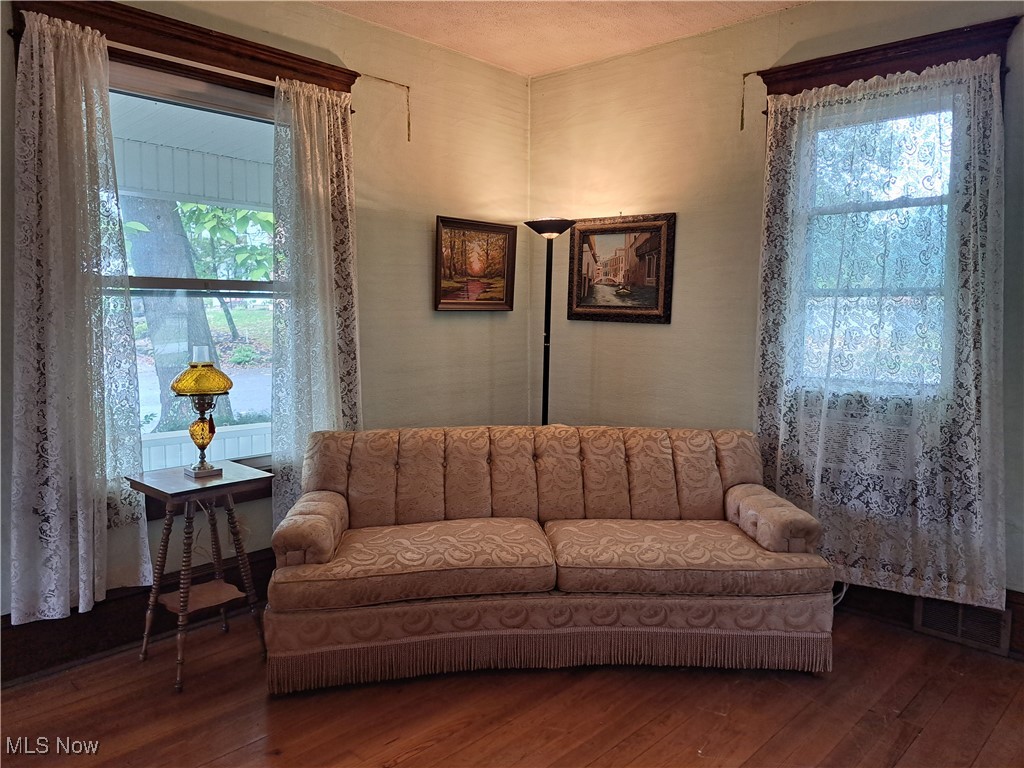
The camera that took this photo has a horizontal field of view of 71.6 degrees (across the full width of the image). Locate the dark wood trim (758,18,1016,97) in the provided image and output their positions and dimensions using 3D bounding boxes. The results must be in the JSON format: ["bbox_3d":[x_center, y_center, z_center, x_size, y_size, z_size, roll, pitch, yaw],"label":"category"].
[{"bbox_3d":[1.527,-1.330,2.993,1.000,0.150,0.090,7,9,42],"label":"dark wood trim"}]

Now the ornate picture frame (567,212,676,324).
[{"bbox_3d":[0.597,-0.635,3.962,0.698,0.575,0.050,7,9,42],"label":"ornate picture frame"}]

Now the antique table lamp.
[{"bbox_3d":[-1.197,0.099,2.746,0.242,0.493,0.242,7,9,42],"label":"antique table lamp"}]

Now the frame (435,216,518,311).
[{"bbox_3d":[-0.202,-0.673,4.074,0.040,0.505,0.630,7,9,42],"label":"frame"}]

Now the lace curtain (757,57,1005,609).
[{"bbox_3d":[1.552,-0.197,3.036,1.070,2.180,0.120,7,9,42],"label":"lace curtain"}]

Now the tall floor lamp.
[{"bbox_3d":[0.183,0.046,3.825,0.272,1.829,0.272,0,7,-5],"label":"tall floor lamp"}]

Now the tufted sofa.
[{"bbox_3d":[0.153,0.655,3.039,2.150,0.800,0.970,0,7,-5],"label":"tufted sofa"}]

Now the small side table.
[{"bbox_3d":[-1.195,0.712,2.753,0.370,0.727,0.385,7,9,42],"label":"small side table"}]

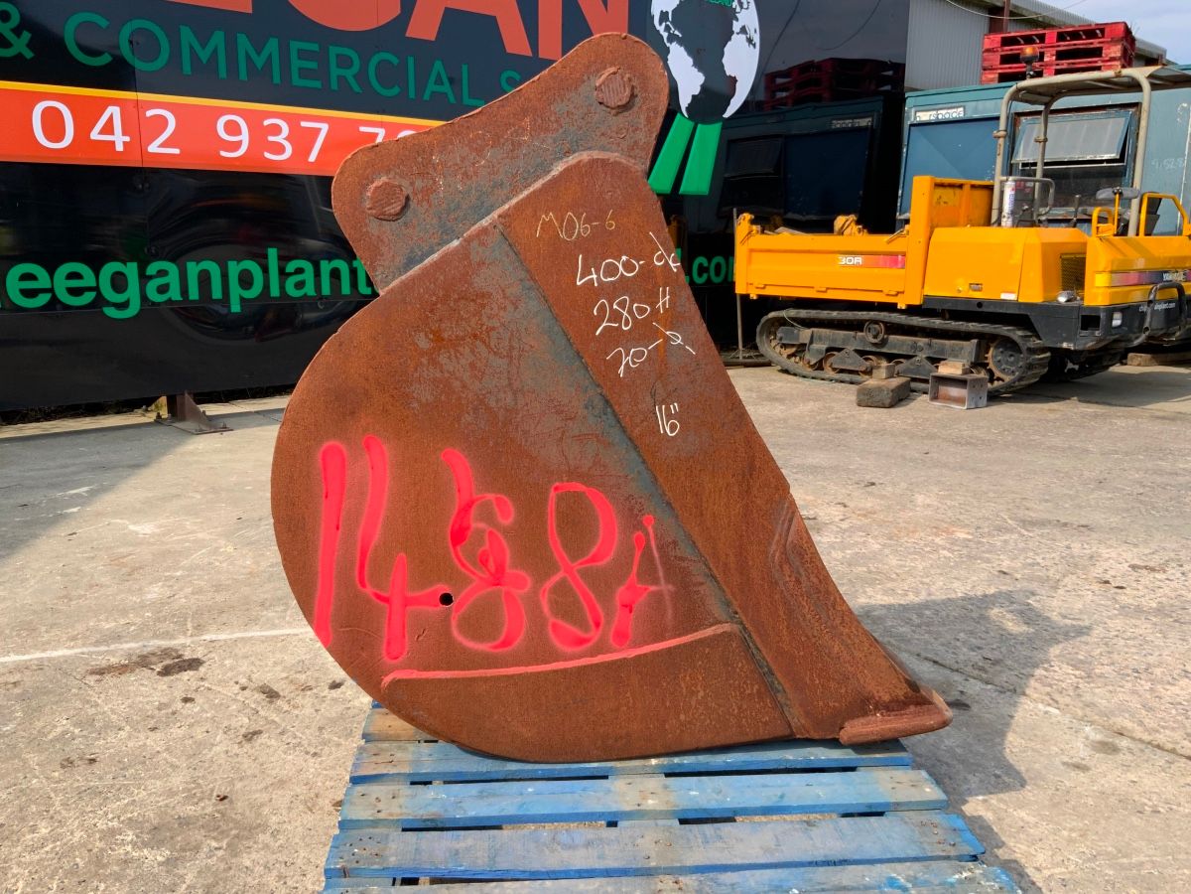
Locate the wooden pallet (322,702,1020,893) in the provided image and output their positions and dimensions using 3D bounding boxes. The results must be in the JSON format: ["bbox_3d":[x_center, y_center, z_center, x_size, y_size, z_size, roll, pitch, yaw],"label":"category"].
[{"bbox_3d":[0.069,0.621,1.867,1.000,0.157,1.200,0,12,-5],"label":"wooden pallet"}]

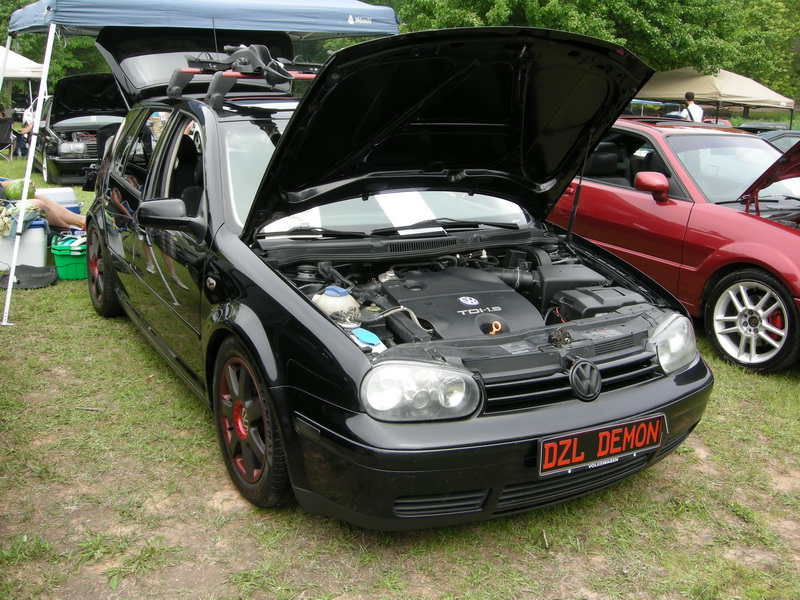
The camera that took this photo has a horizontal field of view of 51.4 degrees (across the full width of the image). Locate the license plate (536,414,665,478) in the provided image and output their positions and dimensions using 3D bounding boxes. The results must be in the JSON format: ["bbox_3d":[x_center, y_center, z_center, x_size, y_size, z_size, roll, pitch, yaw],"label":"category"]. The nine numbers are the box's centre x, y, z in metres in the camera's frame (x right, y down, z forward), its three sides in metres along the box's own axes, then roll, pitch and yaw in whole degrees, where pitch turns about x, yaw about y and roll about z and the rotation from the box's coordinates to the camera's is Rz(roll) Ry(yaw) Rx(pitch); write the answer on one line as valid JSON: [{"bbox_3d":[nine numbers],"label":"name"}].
[{"bbox_3d":[0.644,0.451,2.612,0.525,0.118,0.020,-7,13,-30],"label":"license plate"}]

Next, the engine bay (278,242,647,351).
[{"bbox_3d":[0.263,0.066,3.143,1.310,0.450,0.920,-7,18,-30],"label":"engine bay"}]

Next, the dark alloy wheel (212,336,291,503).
[{"bbox_3d":[-0.477,0.419,3.018,0.225,0.630,0.630,-7,18,-30],"label":"dark alloy wheel"}]

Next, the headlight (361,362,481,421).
[{"bbox_3d":[0.040,0.261,2.473,0.375,0.170,0.220,-3,17,-21],"label":"headlight"}]

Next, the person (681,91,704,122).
[{"bbox_3d":[5.771,-3.258,16.719,0.500,1.770,0.300,1,14,-3],"label":"person"}]

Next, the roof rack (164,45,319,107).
[{"bbox_3d":[-0.511,-1.143,4.247,1.150,0.290,1.120,-7,18,-30],"label":"roof rack"}]

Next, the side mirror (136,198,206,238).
[{"bbox_3d":[-0.908,-0.318,3.278,0.230,0.160,0.210,-7,18,-30],"label":"side mirror"}]

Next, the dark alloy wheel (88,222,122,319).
[{"bbox_3d":[-1.735,-0.224,5.094,0.225,0.630,0.630,-7,18,-30],"label":"dark alloy wheel"}]

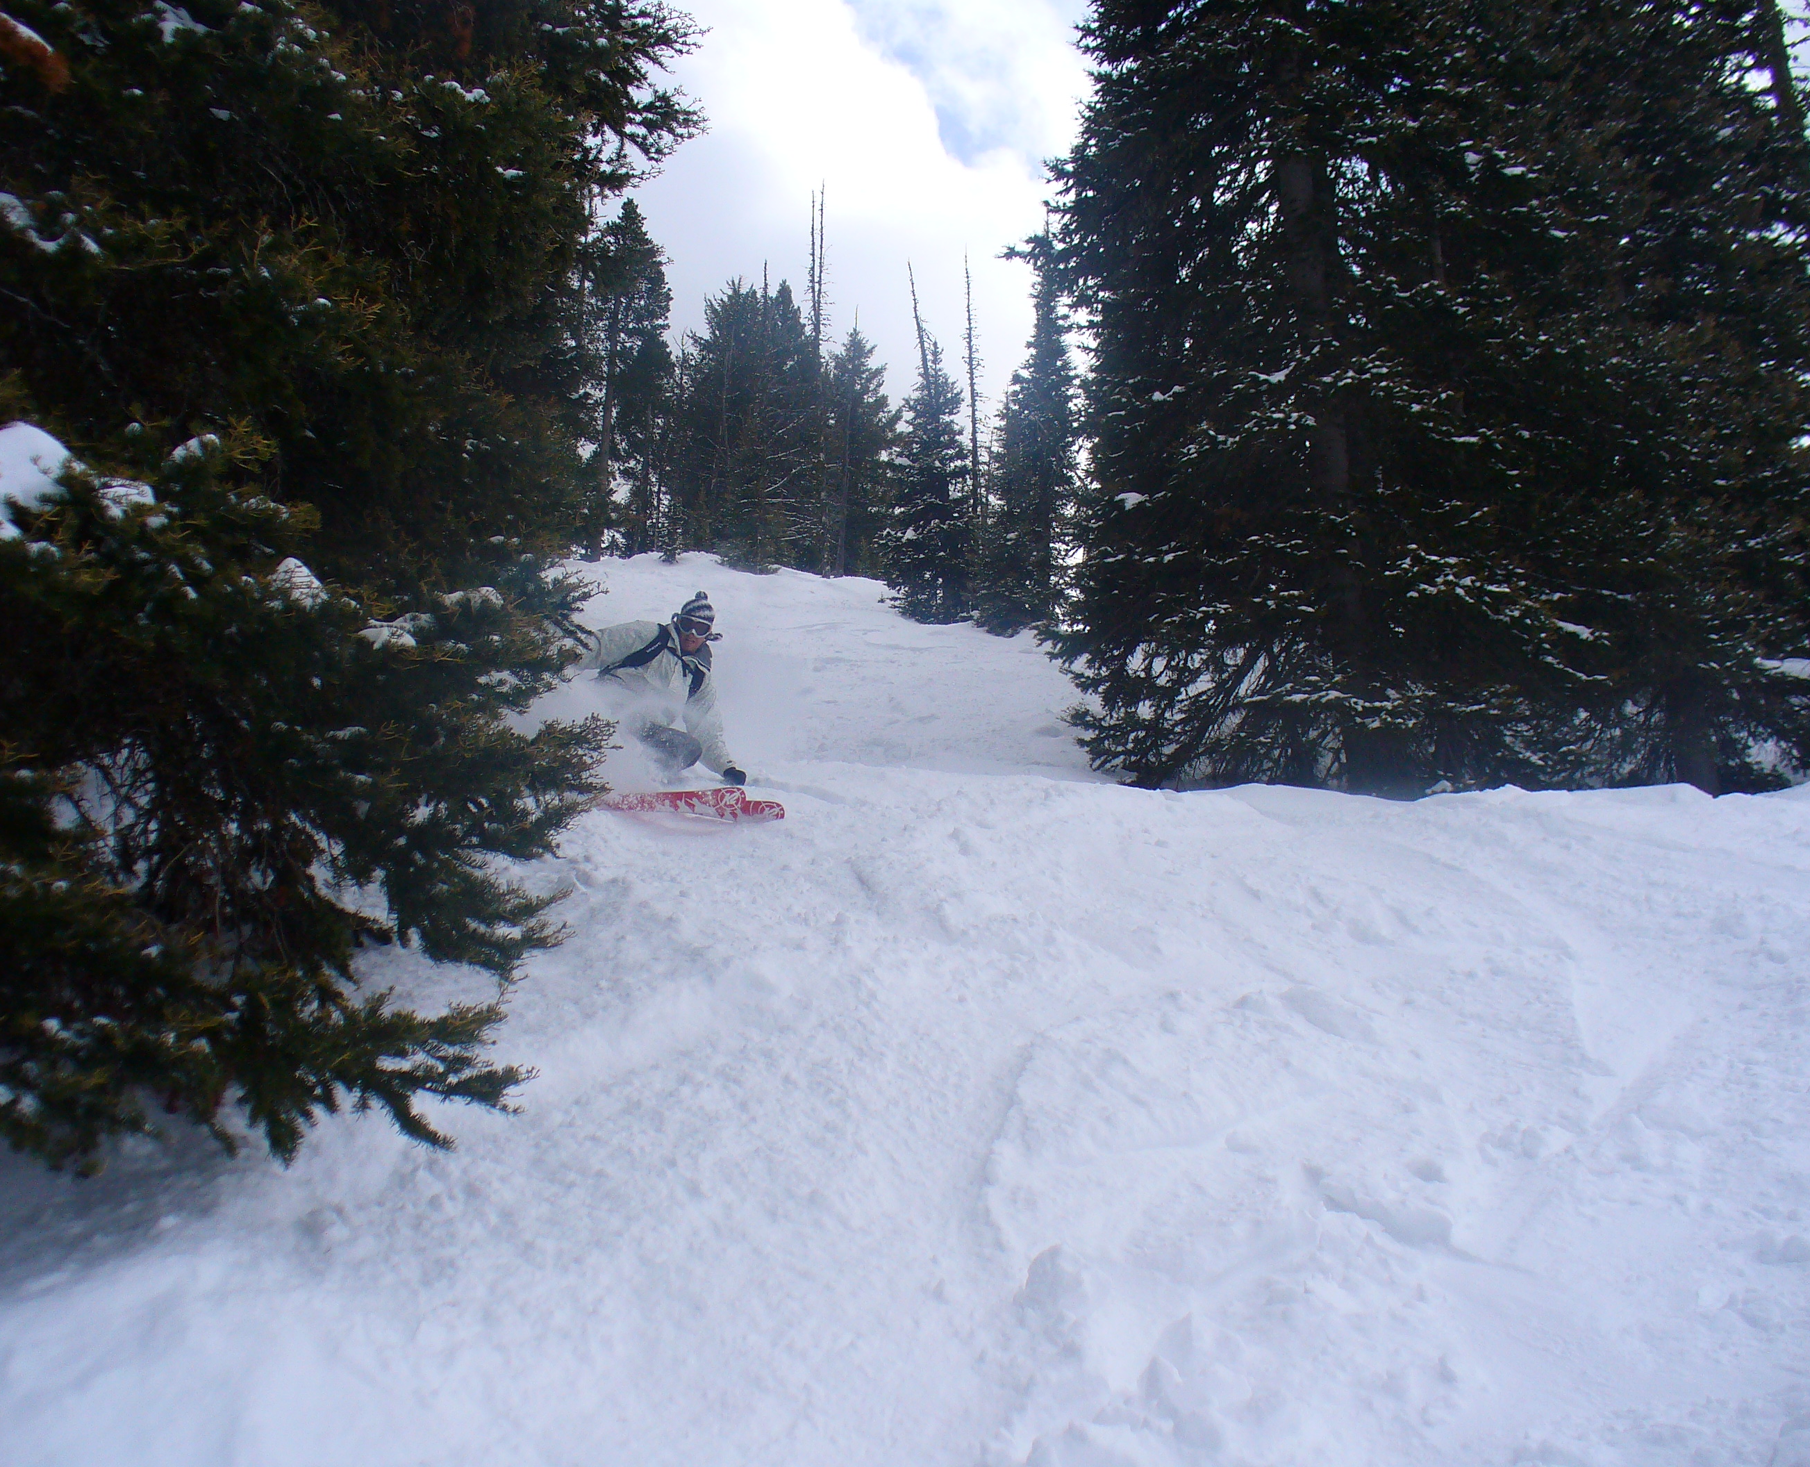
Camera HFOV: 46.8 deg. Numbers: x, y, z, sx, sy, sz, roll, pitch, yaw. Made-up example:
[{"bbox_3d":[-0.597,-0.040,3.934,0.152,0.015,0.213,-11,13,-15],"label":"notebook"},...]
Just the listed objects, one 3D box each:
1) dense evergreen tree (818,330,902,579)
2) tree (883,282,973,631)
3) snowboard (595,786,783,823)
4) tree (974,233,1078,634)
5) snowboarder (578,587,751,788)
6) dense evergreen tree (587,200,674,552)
[{"bbox_3d":[-1.040,-6.159,45.156,2.100,6.174,2.100,0,-22,0],"label":"dense evergreen tree"},{"bbox_3d":[0.504,-5.550,39.417,2.000,7.568,2.000,0,-22,0],"label":"tree"},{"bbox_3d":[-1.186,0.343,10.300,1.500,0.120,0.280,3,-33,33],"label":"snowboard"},{"bbox_3d":[2.236,-5.539,37.542,2.100,8.231,2.100,0,-22,0],"label":"tree"},{"bbox_3d":[-1.228,-0.201,10.400,0.880,0.980,0.750,8,-23,-19],"label":"snowboarder"},{"bbox_3d":[-6.265,-8.133,46.711,2.300,9.137,2.300,0,-22,0],"label":"dense evergreen tree"}]

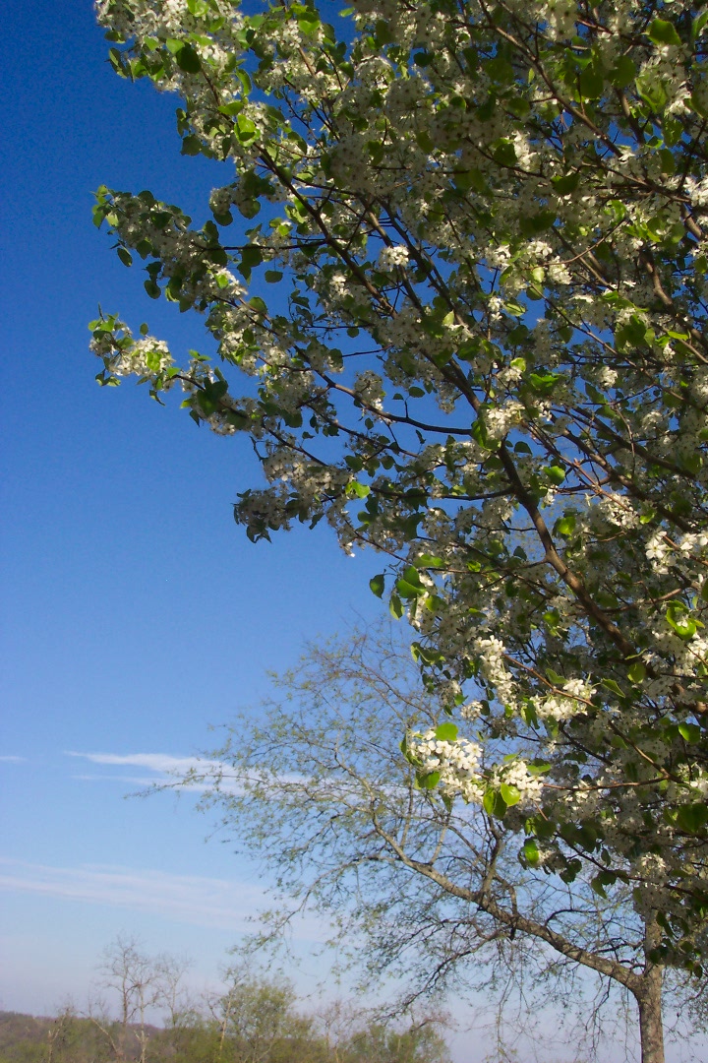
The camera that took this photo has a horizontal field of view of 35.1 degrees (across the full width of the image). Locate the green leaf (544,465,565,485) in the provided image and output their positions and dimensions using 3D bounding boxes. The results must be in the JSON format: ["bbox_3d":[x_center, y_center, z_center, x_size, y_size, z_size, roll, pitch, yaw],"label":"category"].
[{"bbox_3d":[0.375,-0.106,2.100,0.039,0.036,0.025,6,-25,-7],"label":"green leaf"}]

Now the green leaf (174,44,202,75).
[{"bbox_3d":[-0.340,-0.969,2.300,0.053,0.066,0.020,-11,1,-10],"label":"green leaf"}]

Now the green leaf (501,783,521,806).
[{"bbox_3d":[0.245,0.411,1.750,0.033,0.033,0.018,-1,-25,8],"label":"green leaf"}]

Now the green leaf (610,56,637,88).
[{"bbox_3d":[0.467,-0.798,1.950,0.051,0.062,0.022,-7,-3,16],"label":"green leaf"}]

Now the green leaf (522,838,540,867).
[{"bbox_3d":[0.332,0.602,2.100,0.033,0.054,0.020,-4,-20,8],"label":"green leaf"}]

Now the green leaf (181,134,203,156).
[{"bbox_3d":[-0.354,-0.844,2.450,0.048,0.051,0.020,4,-3,-10],"label":"green leaf"}]

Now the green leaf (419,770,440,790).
[{"bbox_3d":[0.122,0.399,1.800,0.034,0.031,0.020,6,-25,-6],"label":"green leaf"}]

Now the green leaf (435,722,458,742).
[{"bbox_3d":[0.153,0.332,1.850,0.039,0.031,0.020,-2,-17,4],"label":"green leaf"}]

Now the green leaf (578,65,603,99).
[{"bbox_3d":[0.371,-0.701,1.750,0.039,0.051,0.022,-3,-26,13],"label":"green leaf"}]

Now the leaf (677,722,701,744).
[{"bbox_3d":[0.612,0.368,2.050,0.042,0.035,0.022,-12,-29,29],"label":"leaf"}]

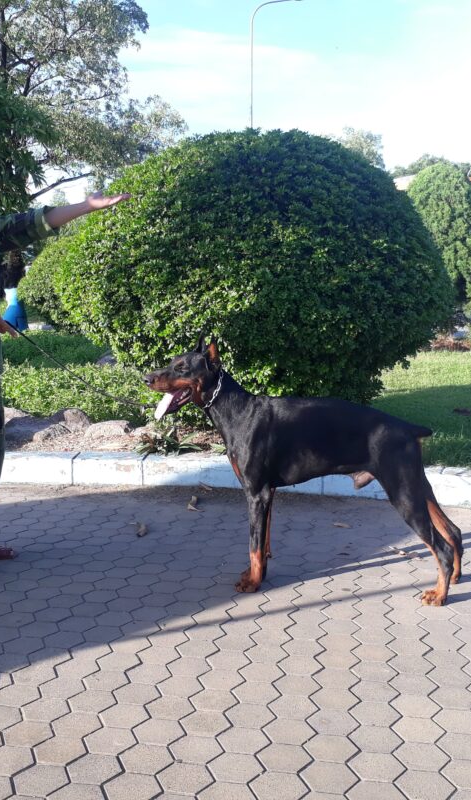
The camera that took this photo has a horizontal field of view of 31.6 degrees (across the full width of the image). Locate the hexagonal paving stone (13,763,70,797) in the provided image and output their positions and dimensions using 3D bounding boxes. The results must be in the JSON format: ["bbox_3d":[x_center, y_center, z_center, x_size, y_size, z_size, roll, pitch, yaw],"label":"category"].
[{"bbox_3d":[-0.461,0.921,1.973,0.146,0.050,0.124,1,8,9],"label":"hexagonal paving stone"}]

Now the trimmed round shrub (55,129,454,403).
[{"bbox_3d":[0.155,-1.032,6.823,3.200,2.180,3.200,0,8,0],"label":"trimmed round shrub"}]

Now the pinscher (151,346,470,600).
[{"bbox_3d":[0.257,0.254,3.128,1.210,0.950,0.290,1,8,7],"label":"pinscher"}]

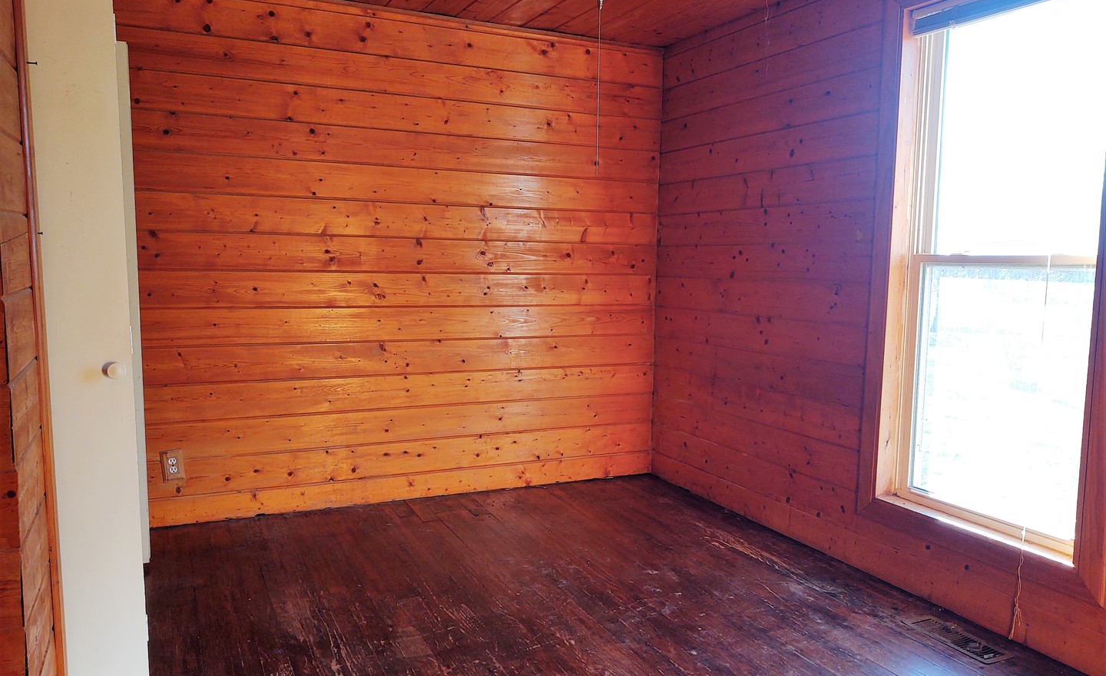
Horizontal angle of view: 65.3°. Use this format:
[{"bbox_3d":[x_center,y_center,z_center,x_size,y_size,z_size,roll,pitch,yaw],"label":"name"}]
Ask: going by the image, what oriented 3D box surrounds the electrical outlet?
[{"bbox_3d":[-1.702,0.571,3.860,0.089,0.135,0.016,-7,8,-24],"label":"electrical outlet"}]

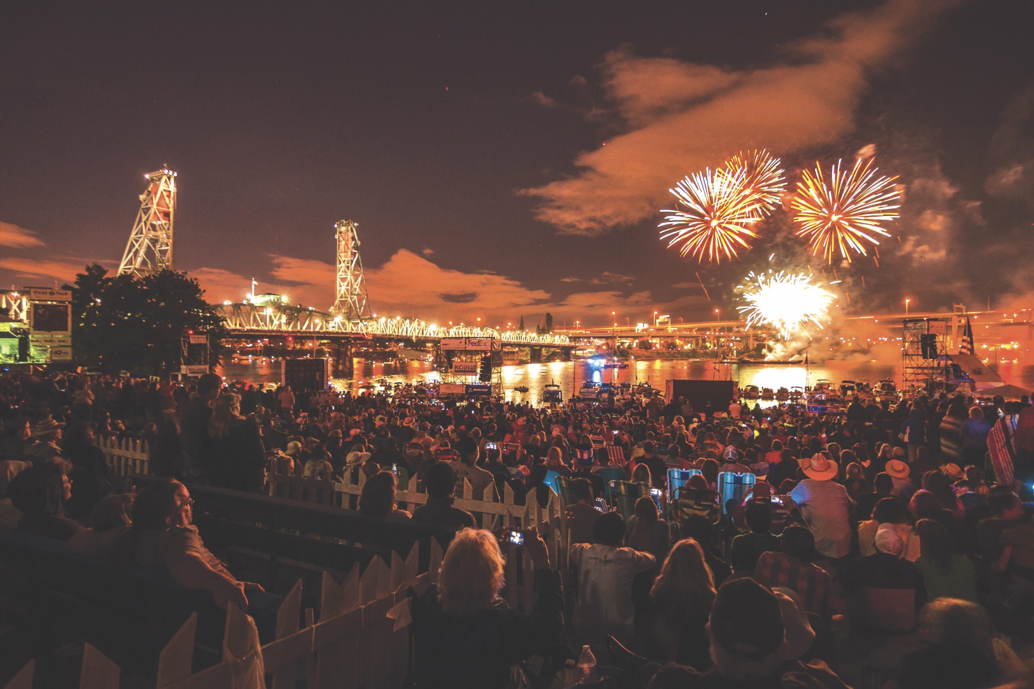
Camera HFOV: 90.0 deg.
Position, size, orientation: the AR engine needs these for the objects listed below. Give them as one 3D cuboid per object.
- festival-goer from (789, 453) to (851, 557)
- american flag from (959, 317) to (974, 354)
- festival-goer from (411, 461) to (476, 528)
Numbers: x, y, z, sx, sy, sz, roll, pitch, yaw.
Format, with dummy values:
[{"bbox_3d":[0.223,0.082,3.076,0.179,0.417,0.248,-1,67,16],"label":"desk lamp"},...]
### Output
[{"bbox_3d":[2.980,1.730,5.110,0.580,1.330,0.820,0,-1,27],"label":"festival-goer"},{"bbox_3d":[40.900,-0.700,47.000,1.200,3.500,0.500,-1,-1,35],"label":"american flag"},{"bbox_3d":[-0.400,1.420,3.570,0.540,1.280,0.800,0,-1,23],"label":"festival-goer"}]

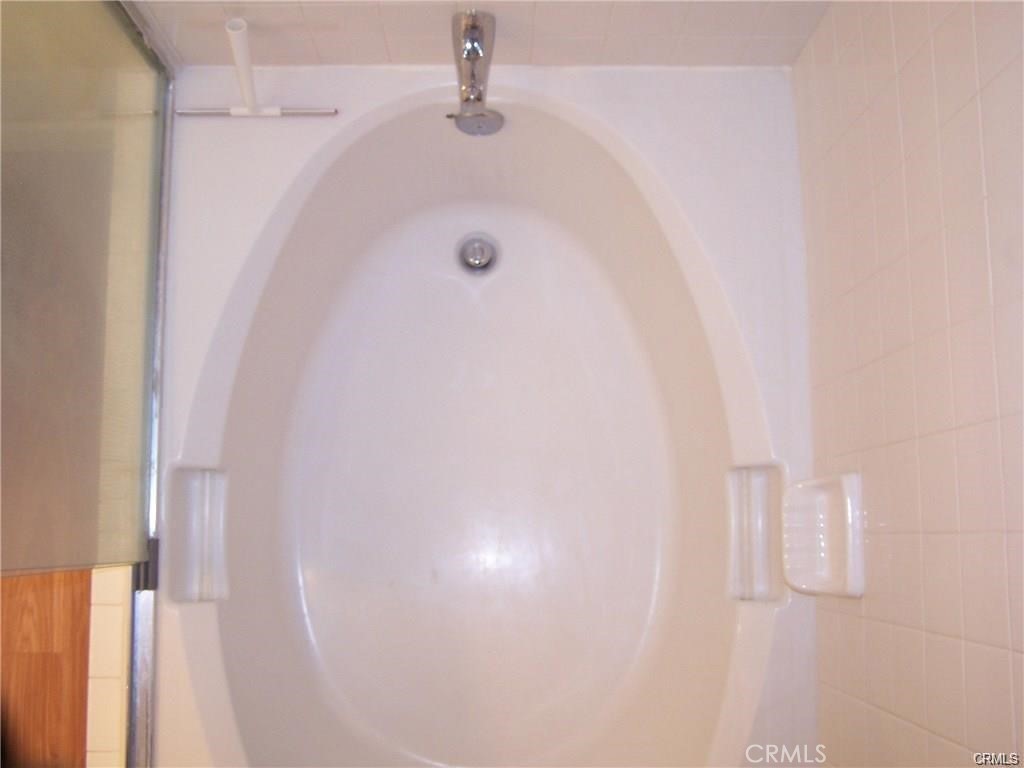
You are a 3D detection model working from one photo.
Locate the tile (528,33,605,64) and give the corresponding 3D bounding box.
[{"bbox_3d":[0.083,-0.513,1.815,0.108,0.108,0.010,0,83,-1],"label":"tile"}]

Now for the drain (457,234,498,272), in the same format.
[{"bbox_3d":[-0.064,-0.242,2.199,0.075,0.025,0.075,0,83,-1],"label":"drain"}]

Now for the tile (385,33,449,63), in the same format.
[{"bbox_3d":[-0.136,-0.512,1.810,0.108,0.108,0.010,0,83,-1],"label":"tile"}]

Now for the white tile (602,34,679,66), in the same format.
[{"bbox_3d":[0.193,-0.514,1.817,0.108,0.108,0.010,0,83,-1],"label":"white tile"}]

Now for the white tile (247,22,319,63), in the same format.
[{"bbox_3d":[-0.355,-0.511,1.806,0.108,0.108,0.010,0,83,-1],"label":"white tile"}]

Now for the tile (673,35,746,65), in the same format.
[{"bbox_3d":[0.302,-0.514,1.820,0.108,0.108,0.010,0,83,-1],"label":"tile"}]

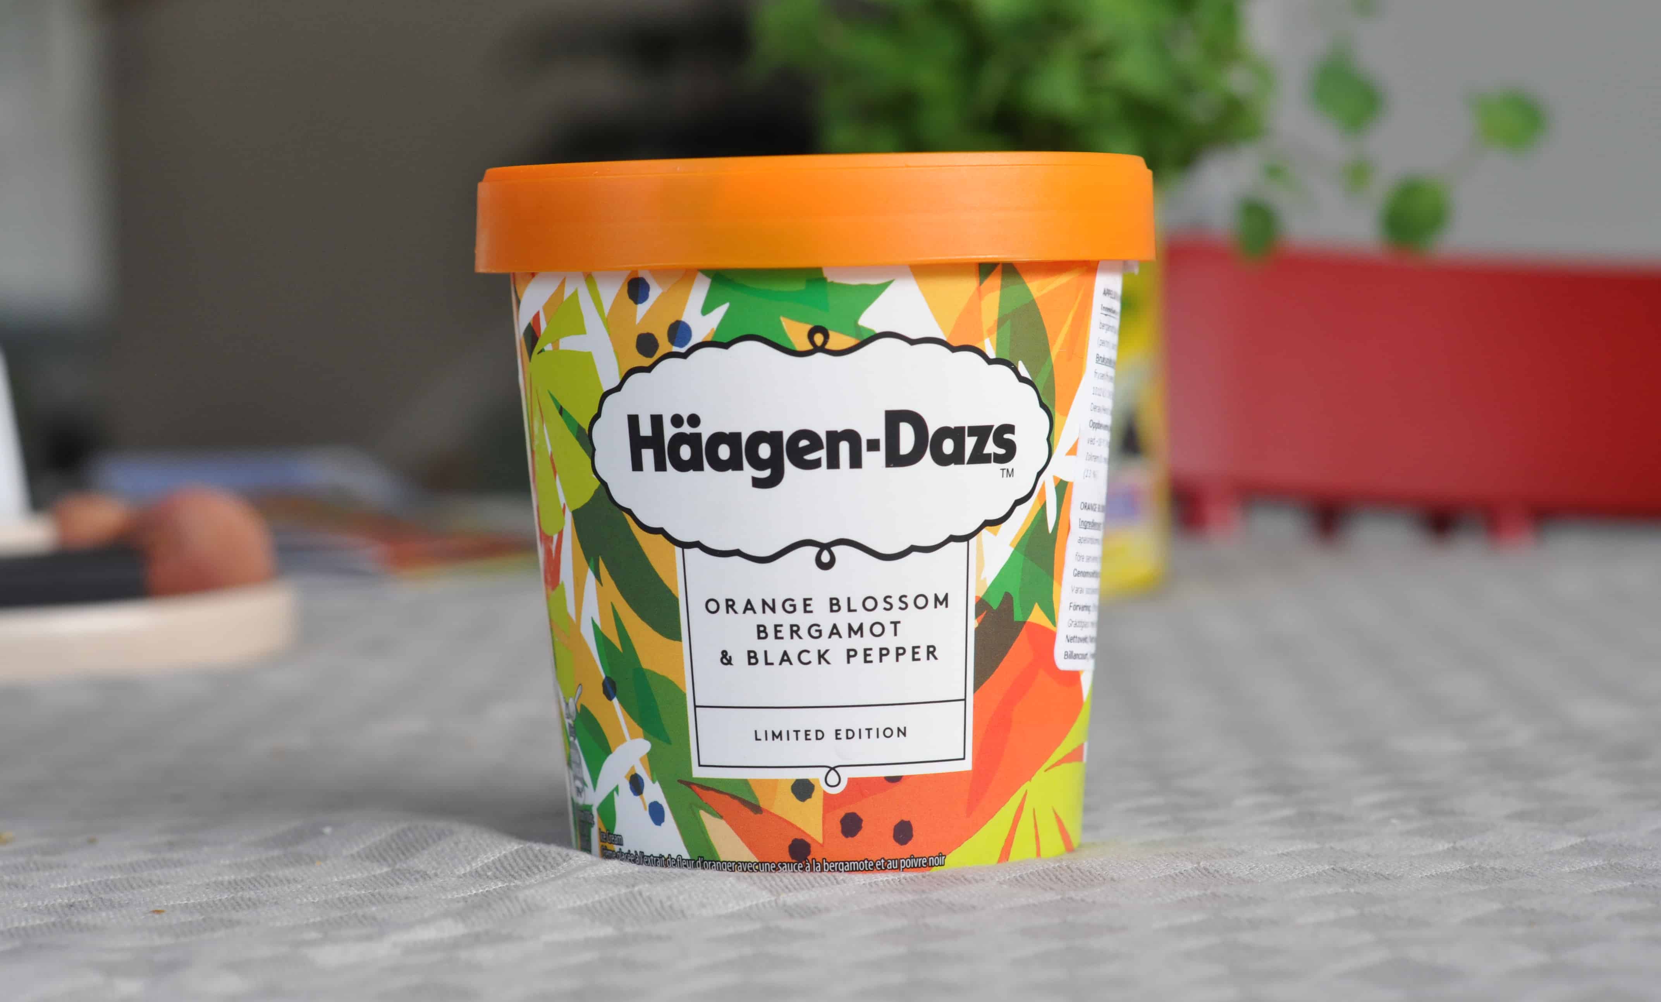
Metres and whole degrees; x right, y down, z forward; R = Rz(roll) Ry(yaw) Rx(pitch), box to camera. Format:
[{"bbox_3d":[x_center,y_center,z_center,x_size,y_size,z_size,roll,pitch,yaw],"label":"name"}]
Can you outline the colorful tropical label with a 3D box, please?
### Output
[{"bbox_3d":[-0.001,0.007,0.503,0.088,0.083,0.088,-1,4,-2],"label":"colorful tropical label"}]

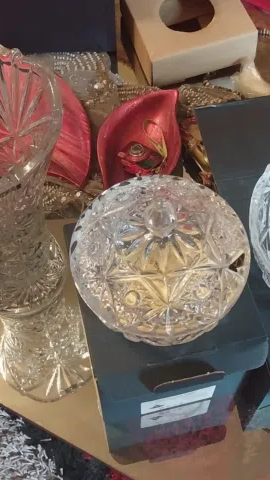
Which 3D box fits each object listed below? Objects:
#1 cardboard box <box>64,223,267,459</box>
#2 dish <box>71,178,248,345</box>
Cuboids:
[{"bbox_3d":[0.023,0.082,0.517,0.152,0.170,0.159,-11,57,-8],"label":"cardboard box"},{"bbox_3d":[0.020,0.009,0.389,0.147,0.124,0.147,0,57,-1],"label":"dish"}]

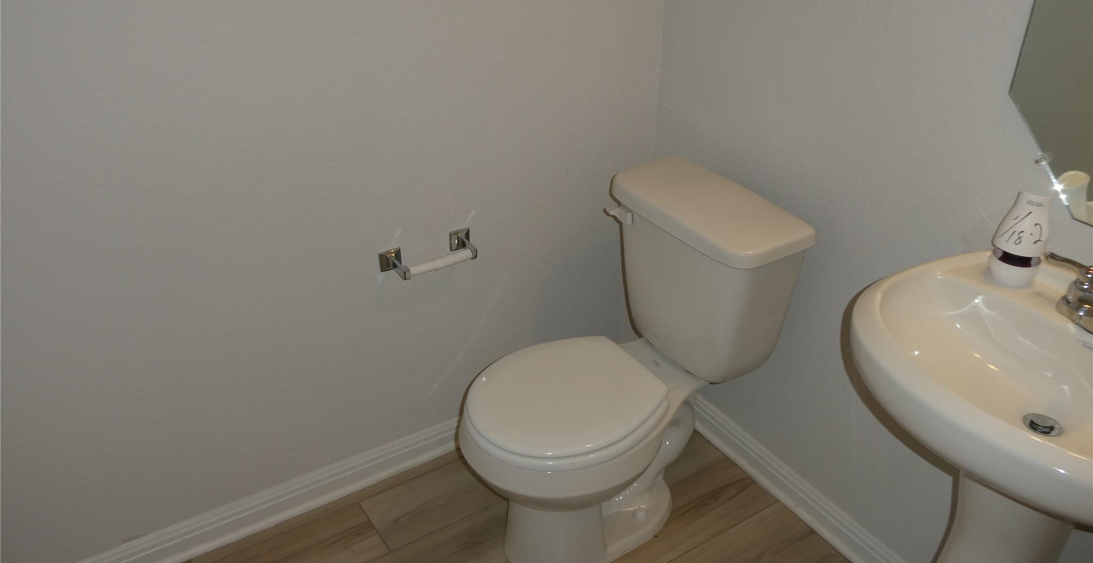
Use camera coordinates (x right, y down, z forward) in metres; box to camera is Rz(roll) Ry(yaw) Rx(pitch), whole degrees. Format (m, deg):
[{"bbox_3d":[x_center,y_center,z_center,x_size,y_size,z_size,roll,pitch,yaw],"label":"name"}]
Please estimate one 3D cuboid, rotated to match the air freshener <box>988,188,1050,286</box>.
[{"bbox_3d":[0.722,-0.070,1.340,0.076,0.152,0.076,17,35,27],"label":"air freshener"}]

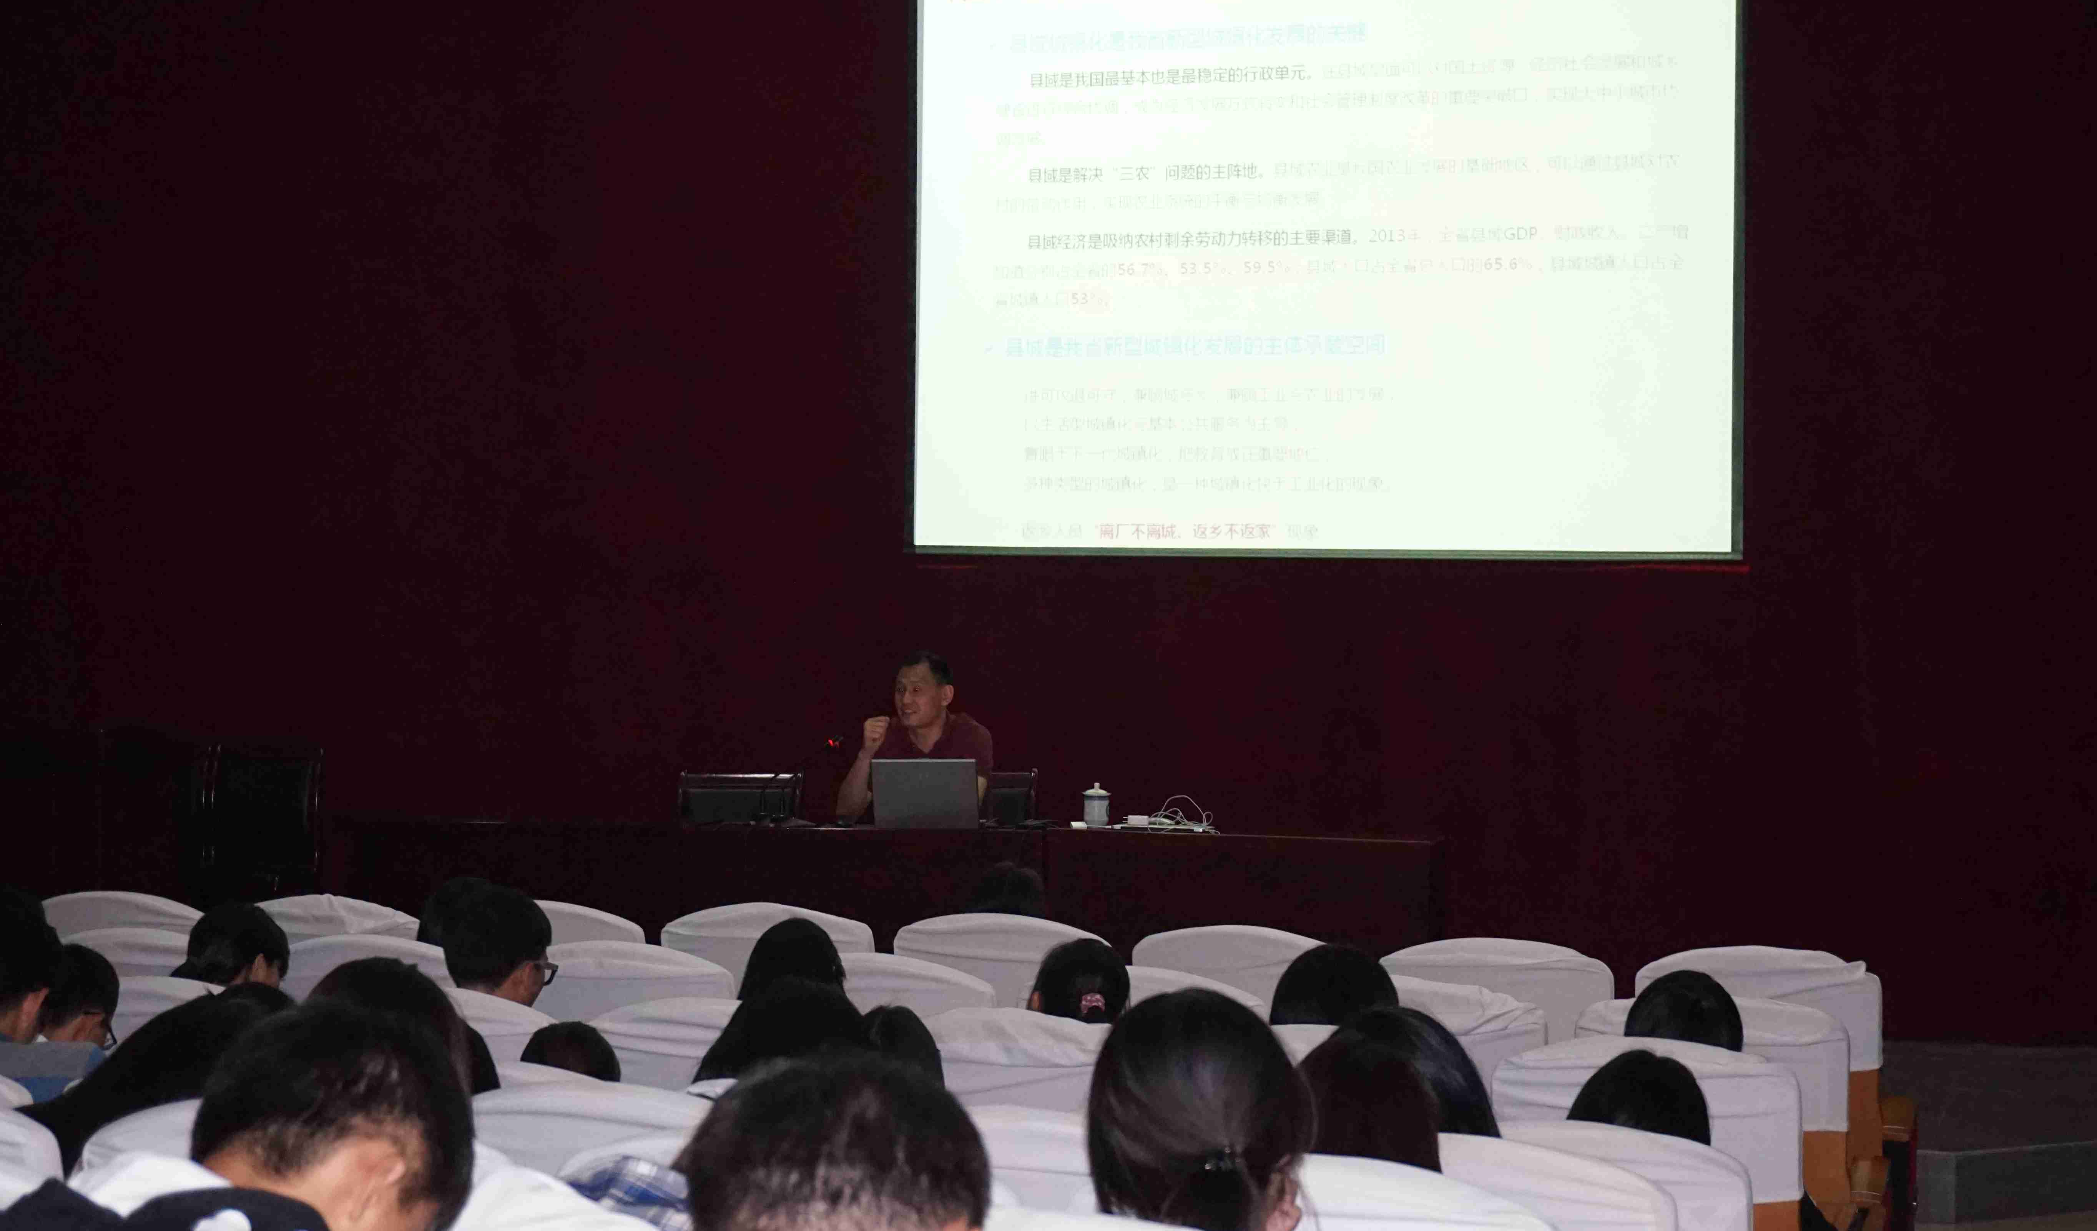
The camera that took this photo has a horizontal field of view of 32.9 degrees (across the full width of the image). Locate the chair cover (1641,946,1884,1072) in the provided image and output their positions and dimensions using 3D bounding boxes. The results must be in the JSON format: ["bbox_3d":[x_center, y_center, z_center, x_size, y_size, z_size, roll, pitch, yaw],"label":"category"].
[{"bbox_3d":[1.616,0.898,8.100,0.545,0.270,0.170,0,1,17],"label":"chair cover"}]

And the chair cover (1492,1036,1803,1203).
[{"bbox_3d":[1.116,0.936,6.600,0.550,0.285,0.170,0,1,17],"label":"chair cover"}]

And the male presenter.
[{"bbox_3d":[-0.381,0.769,11.690,0.520,1.290,0.700,0,1,20],"label":"male presenter"}]

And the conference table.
[{"bbox_3d":[-0.543,1.047,11.343,3.600,0.755,0.420,0,1,14],"label":"conference table"}]

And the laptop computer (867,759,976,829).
[{"bbox_3d":[-0.346,0.558,11.199,0.345,0.225,0.310,0,1,14],"label":"laptop computer"}]

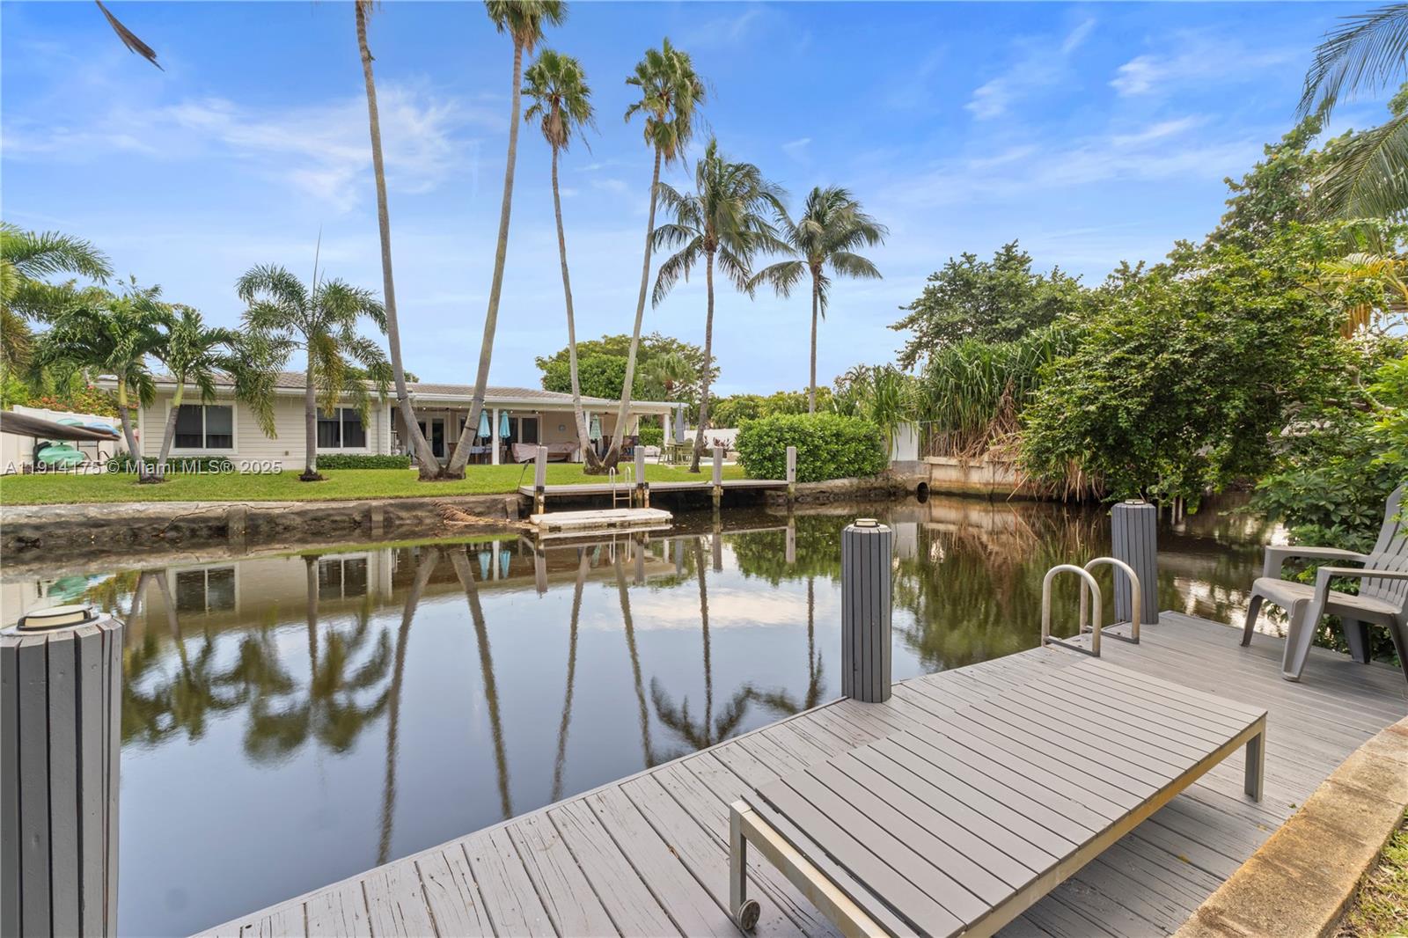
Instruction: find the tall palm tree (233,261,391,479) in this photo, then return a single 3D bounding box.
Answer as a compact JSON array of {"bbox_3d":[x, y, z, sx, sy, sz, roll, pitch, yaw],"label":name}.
[{"bbox_3d":[-11.518,-2.790,17.300,3.500,6.200,3.500,-1,2,-31],"label":"tall palm tree"}]

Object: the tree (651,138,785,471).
[{"bbox_3d":[0.589,-6.751,24.151,5.481,13.749,5.200,0,2,0],"label":"tree"}]

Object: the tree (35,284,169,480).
[{"bbox_3d":[-15.901,-2.297,15.500,2.450,4.950,2.450,-1,2,-31],"label":"tree"}]

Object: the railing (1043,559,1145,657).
[{"bbox_3d":[2.546,0.868,3.845,0.499,0.548,0.343,-1,2,-31],"label":"railing"}]

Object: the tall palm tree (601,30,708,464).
[{"bbox_3d":[-1.847,-7.922,21.876,3.816,16.218,3.400,0,2,0],"label":"tall palm tree"}]

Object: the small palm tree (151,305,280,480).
[{"bbox_3d":[-12.824,-2.007,15.400,2.550,4.450,2.550,-1,2,-31],"label":"small palm tree"}]

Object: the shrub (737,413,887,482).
[{"bbox_3d":[4.249,-0.820,23.000,5.200,2.650,3.200,-1,2,-31],"label":"shrub"}]

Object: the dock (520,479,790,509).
[{"bbox_3d":[-1.236,0.894,19.093,9.250,0.750,1.900,-1,2,-32],"label":"dock"}]

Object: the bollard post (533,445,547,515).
[{"bbox_3d":[-4.133,0.401,14.804,0.257,1.894,0.257,-1,2,-32],"label":"bollard post"}]

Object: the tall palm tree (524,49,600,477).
[{"bbox_3d":[-5.336,-7.807,22.051,2.854,15.962,2.800,0,2,0],"label":"tall palm tree"}]

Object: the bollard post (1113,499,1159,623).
[{"bbox_3d":[3.200,0.683,4.336,0.249,0.884,0.249,-1,2,-36],"label":"bollard post"}]

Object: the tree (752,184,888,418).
[{"bbox_3d":[5.515,-6.735,28.000,6.460,13.506,5.800,0,2,0],"label":"tree"}]

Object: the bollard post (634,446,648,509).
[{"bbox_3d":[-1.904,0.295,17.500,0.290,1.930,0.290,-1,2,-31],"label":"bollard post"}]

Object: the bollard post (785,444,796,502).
[{"bbox_3d":[3.086,0.214,20.750,0.330,2.000,0.330,-1,2,-31],"label":"bollard post"}]

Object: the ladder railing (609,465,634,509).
[{"bbox_3d":[-2.435,0.532,17.200,0.560,1.300,0.420,-1,2,-31],"label":"ladder railing"}]

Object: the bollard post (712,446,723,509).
[{"bbox_3d":[0.397,0.308,17.560,0.257,1.932,0.257,-1,2,-32],"label":"bollard post"}]

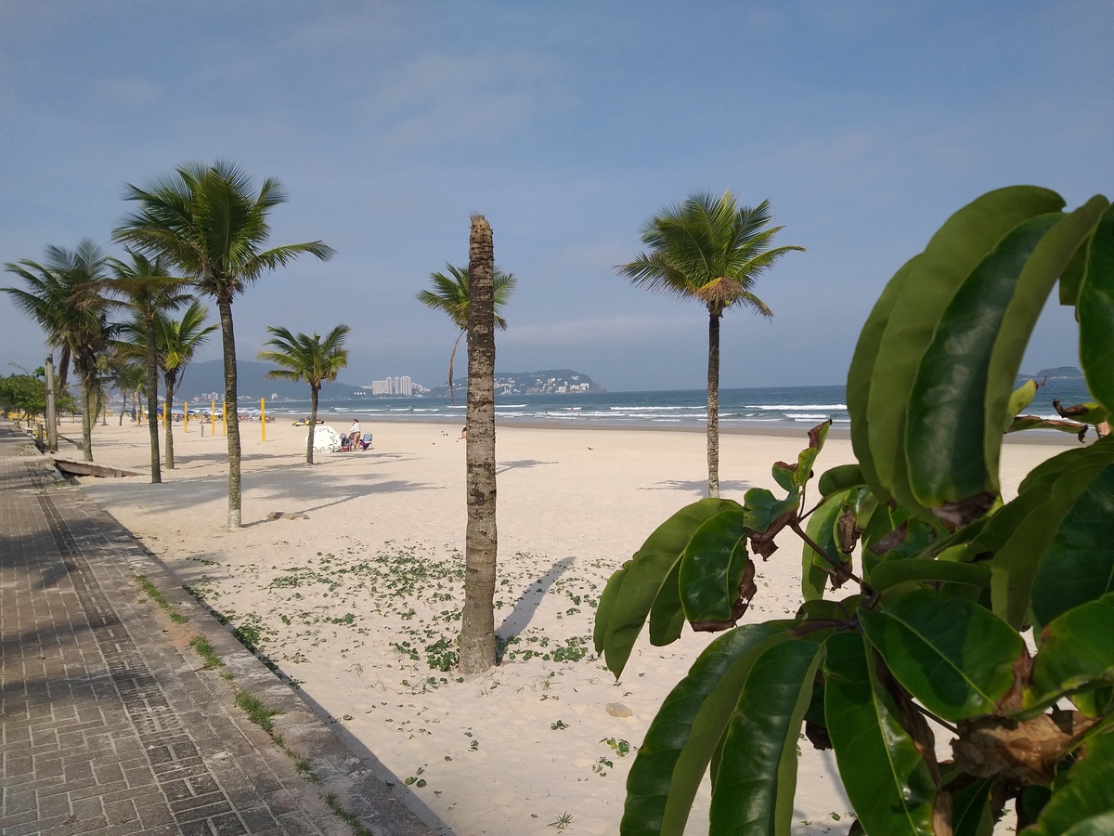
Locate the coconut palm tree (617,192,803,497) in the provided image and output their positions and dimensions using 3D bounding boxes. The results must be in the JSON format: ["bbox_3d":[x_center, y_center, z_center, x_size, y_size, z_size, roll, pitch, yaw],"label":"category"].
[{"bbox_3d":[2.872,-1.101,15.377,3.500,6.060,3.400,-1,2,11],"label":"coconut palm tree"}]

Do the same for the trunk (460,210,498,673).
[{"bbox_3d":[-0.615,0.222,6.559,0.300,3.580,0.300,-2,2,-5],"label":"trunk"}]

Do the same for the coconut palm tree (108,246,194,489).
[{"bbox_3d":[-11.802,-1.466,24.257,3.300,6.640,3.200,-3,2,-26],"label":"coconut palm tree"}]

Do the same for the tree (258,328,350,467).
[{"bbox_3d":[-9.394,-0.866,31.480,3.500,5.130,3.400,-2,2,-17],"label":"tree"}]

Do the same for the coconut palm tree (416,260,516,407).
[{"bbox_3d":[-2.509,-1.270,23.871,3.000,6.200,2.900,-2,2,-6],"label":"coconut palm tree"}]

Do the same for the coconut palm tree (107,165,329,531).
[{"bbox_3d":[-5.842,-1.298,14.863,3.900,6.470,3.600,-2,2,-21],"label":"coconut palm tree"}]

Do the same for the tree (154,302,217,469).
[{"bbox_3d":[-13.744,-1.173,29.766,3.600,5.920,3.500,-3,2,-25],"label":"tree"}]

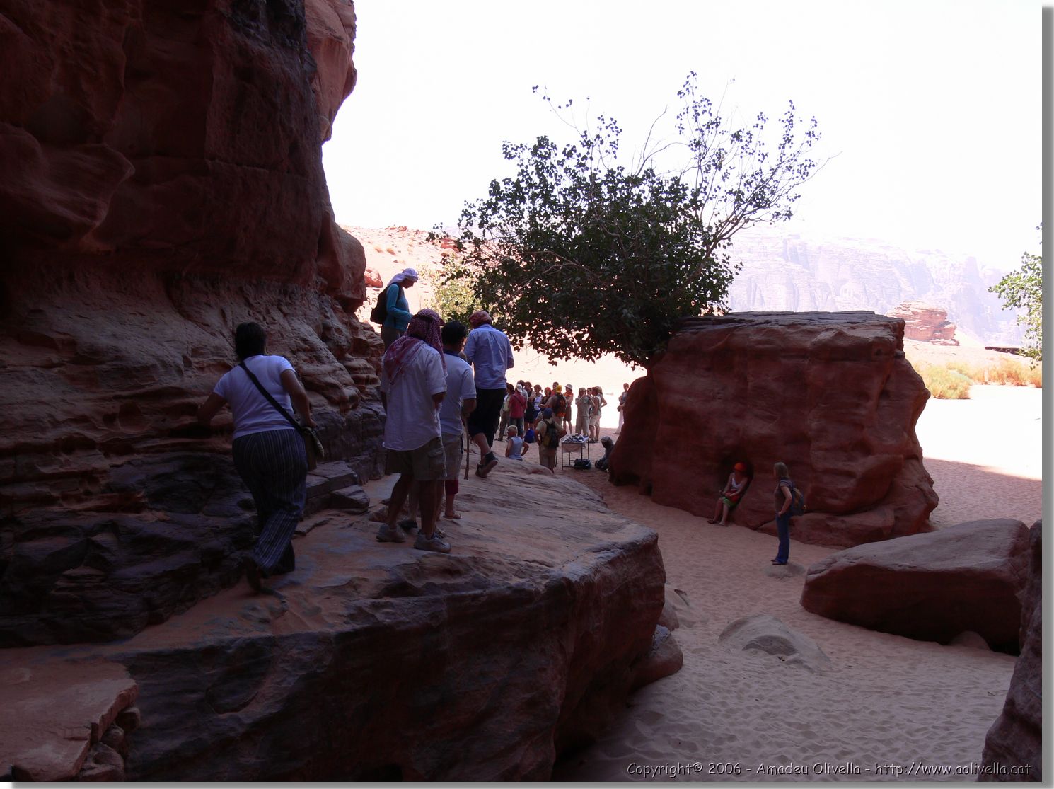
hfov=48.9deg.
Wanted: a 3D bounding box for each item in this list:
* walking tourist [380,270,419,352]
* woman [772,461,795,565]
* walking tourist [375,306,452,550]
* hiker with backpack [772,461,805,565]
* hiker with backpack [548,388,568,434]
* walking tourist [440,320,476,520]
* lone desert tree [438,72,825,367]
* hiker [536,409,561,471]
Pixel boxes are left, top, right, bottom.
[{"bbox_3d":[-1.553,-0.738,13.900,0.480,1.600,0.480,0,3,5],"label":"walking tourist"},{"bbox_3d":[4.200,1.927,18.800,0.480,1.660,0.470,1,3,13],"label":"woman"},{"bbox_3d":[-0.828,0.230,8.500,0.530,1.750,0.450,3,4,42],"label":"walking tourist"},{"bbox_3d":[4.234,1.927,18.800,0.520,1.660,0.470,1,3,13],"label":"hiker with backpack"},{"bbox_3d":[0.933,0.612,34.500,0.550,1.740,0.500,-2,4,-35],"label":"hiker with backpack"},{"bbox_3d":[-0.643,0.246,9.350,0.530,1.700,0.420,2,4,35],"label":"walking tourist"},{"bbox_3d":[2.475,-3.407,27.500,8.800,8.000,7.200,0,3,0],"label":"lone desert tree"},{"bbox_3d":[0.548,1.196,29.700,0.570,1.730,0.500,-1,3,-18],"label":"hiker"}]

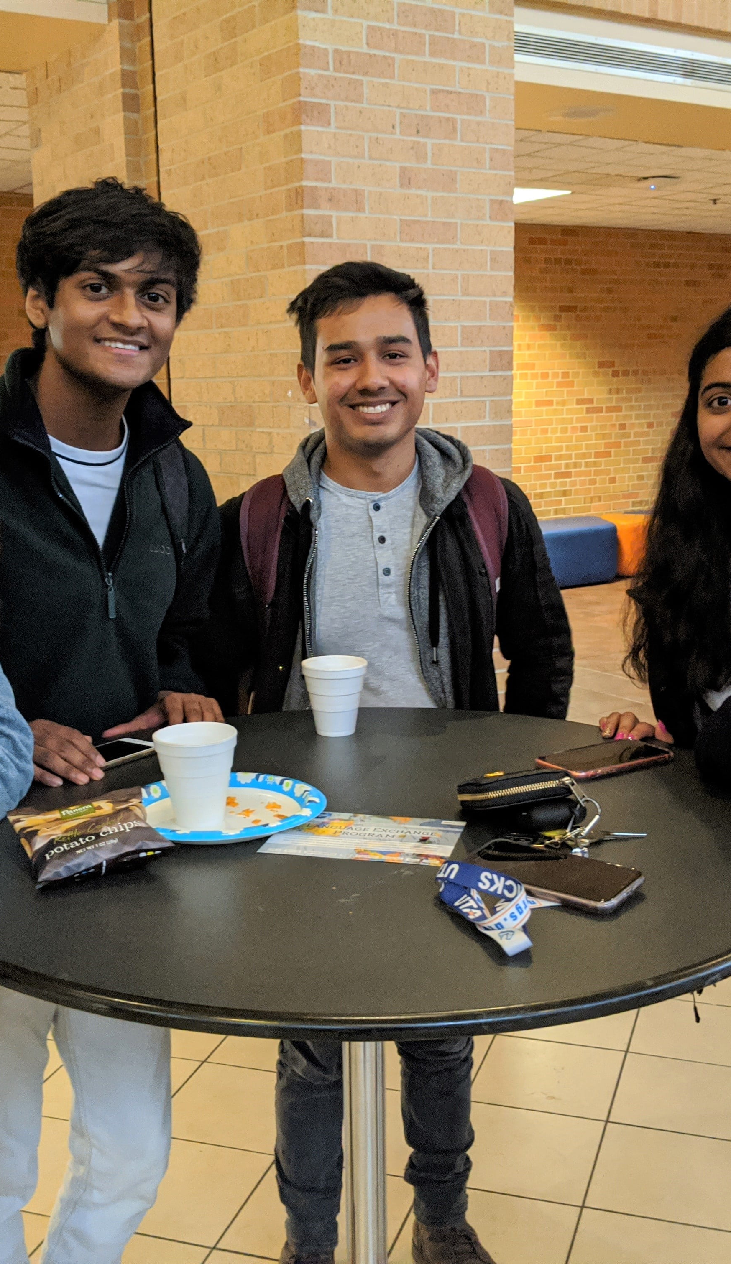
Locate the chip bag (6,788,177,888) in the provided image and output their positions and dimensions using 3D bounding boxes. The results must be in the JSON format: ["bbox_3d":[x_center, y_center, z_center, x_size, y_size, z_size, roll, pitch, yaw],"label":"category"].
[{"bbox_3d":[-0.260,0.186,1.246,0.132,0.045,0.178,-10,14,-19],"label":"chip bag"}]

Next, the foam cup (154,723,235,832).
[{"bbox_3d":[-0.162,0.145,1.295,0.081,0.092,0.081,-1,10,0],"label":"foam cup"}]

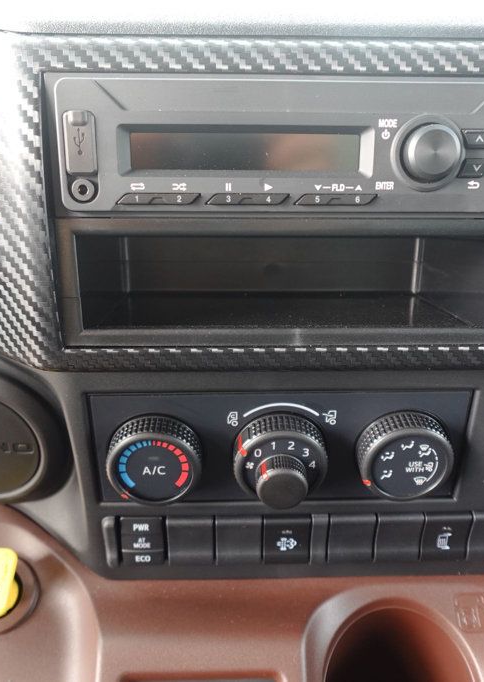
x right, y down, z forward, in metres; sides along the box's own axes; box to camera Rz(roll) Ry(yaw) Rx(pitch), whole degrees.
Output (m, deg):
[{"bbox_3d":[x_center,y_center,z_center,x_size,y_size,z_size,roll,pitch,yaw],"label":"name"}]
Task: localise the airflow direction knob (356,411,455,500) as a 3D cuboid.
[{"bbox_3d":[0.073,0.052,0.253,0.041,0.041,0.014,0,24,0],"label":"airflow direction knob"}]

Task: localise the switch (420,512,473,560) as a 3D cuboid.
[{"bbox_3d":[0.099,0.093,0.280,0.023,0.029,0.010,0,20,0],"label":"switch"}]

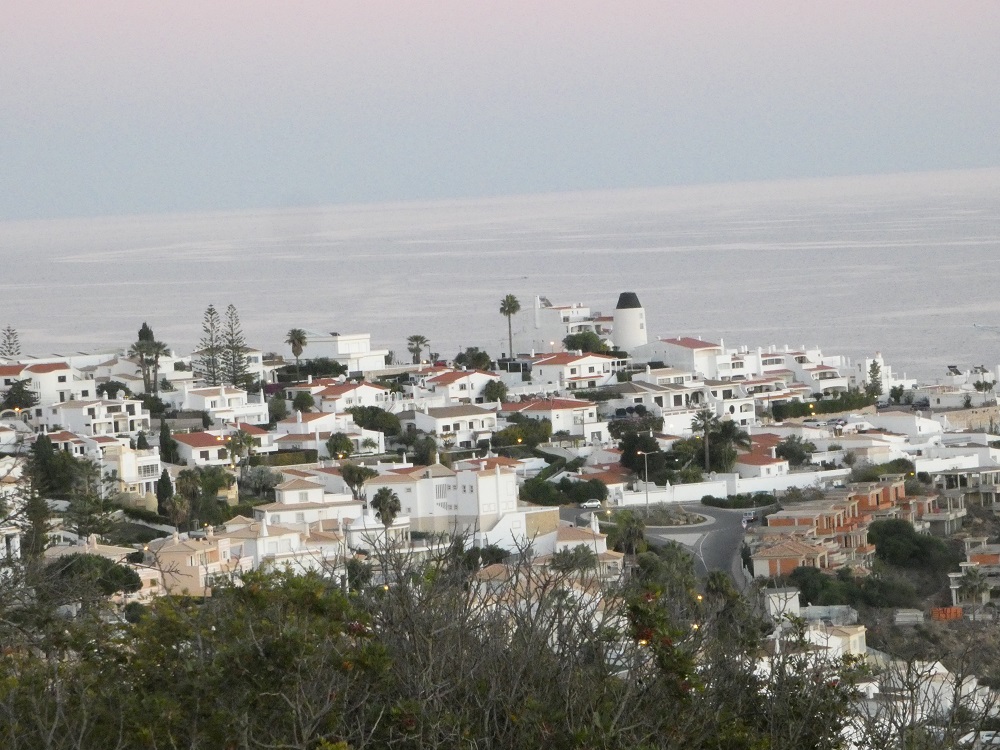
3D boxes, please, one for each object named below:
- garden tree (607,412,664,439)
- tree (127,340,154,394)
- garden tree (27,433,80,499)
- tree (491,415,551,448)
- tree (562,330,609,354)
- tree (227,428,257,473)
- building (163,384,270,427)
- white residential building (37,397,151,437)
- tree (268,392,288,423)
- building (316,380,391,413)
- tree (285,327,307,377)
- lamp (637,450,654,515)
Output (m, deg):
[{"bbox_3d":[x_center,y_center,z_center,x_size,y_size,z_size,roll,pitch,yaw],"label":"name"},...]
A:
[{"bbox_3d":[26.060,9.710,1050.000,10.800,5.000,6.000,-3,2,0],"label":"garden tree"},{"bbox_3d":[-72.227,-1.612,1100.000,5.240,10.880,5.240,-3,2,0],"label":"tree"},{"bbox_3d":[-79.490,16.110,972.000,9.300,12.000,8.300,-3,2,0],"label":"garden tree"},{"bbox_3d":[3.810,10.490,1014.000,10.900,6.100,7.400,-3,2,0],"label":"tree"},{"bbox_3d":[18.090,-6.980,1155.000,9.500,4.800,7.200,-3,2,0],"label":"tree"},{"bbox_3d":[-43.558,12.806,920.000,5.000,7.500,5.000,-3,2,0],"label":"tree"},{"bbox_3d":[-55.650,5.970,1068.000,15.000,7.500,13.000,-5,3,-40],"label":"building"},{"bbox_3d":[-78.170,7.980,1050.000,14.000,7.000,15.500,-5,3,-36],"label":"white residential building"},{"bbox_3d":[-43.611,6.497,1075.000,3.840,5.910,3.840,-3,2,0],"label":"tree"},{"bbox_3d":[-29.040,4.280,1075.000,12.000,5.800,9.000,-5,3,-37],"label":"building"},{"bbox_3d":[-42.117,-4.450,1130.000,4.350,10.970,4.350,-3,2,0],"label":"tree"},{"bbox_3d":[25.577,18.966,950.000,3.500,11.500,0.500,-3,2,0],"label":"lamp"}]

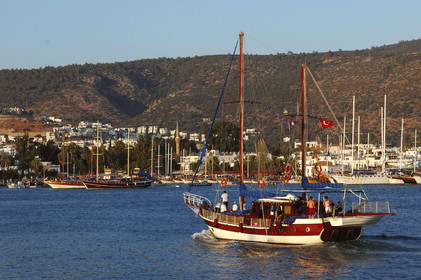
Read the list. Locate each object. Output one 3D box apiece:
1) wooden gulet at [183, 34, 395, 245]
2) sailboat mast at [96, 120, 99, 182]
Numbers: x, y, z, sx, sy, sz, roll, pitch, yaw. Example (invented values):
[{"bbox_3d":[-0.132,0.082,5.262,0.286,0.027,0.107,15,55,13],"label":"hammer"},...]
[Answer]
[{"bbox_3d":[4.242,-0.264,79.231,4.949,15.655,20.200,1,-2,-38],"label":"wooden gulet"},{"bbox_3d":[-35.875,3.429,345.000,0.420,19.100,0.420,0,-2,0],"label":"sailboat mast"}]

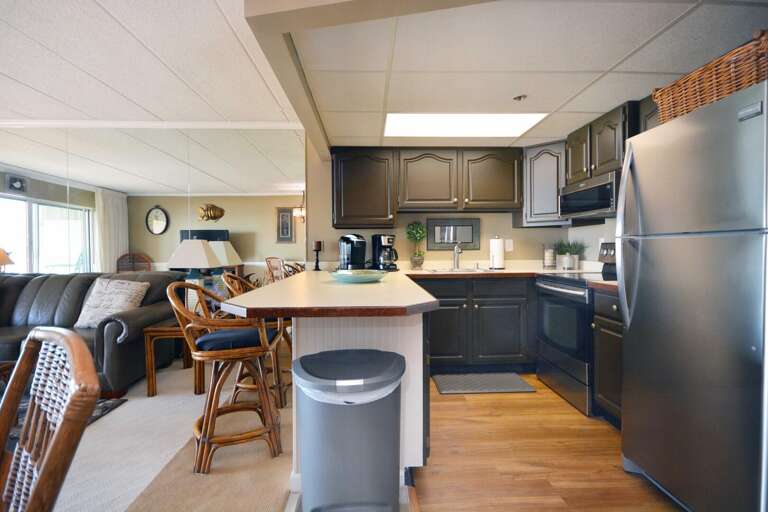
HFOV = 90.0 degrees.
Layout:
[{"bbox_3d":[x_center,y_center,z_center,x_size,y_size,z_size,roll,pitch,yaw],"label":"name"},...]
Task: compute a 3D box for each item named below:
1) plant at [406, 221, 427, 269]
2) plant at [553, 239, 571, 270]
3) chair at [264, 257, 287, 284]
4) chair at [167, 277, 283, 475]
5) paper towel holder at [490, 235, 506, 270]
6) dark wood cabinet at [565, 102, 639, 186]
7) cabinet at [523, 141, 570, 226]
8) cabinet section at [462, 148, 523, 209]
[{"bbox_3d":[0.309,-0.094,3.744,0.190,0.470,0.190,0,1,-2],"label":"plant"},{"bbox_3d":[1.794,-0.007,3.893,0.170,0.310,0.170,0,1,-2],"label":"plant"},{"bbox_3d":[-2.057,0.501,7.637,0.500,0.965,0.580,-1,1,-39],"label":"chair"},{"bbox_3d":[-0.846,0.615,2.111,0.540,0.950,0.520,-1,1,-22],"label":"chair"},{"bbox_3d":[1.153,-0.028,3.911,0.155,0.348,0.155,0,1,-2],"label":"paper towel holder"},{"bbox_3d":[1.785,-0.822,2.983,0.370,0.435,0.750,0,1,-2],"label":"dark wood cabinet"},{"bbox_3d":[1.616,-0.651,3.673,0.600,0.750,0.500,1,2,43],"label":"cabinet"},{"bbox_3d":[1.036,-0.733,3.838,0.591,0.606,0.310,0,1,-2],"label":"cabinet section"}]

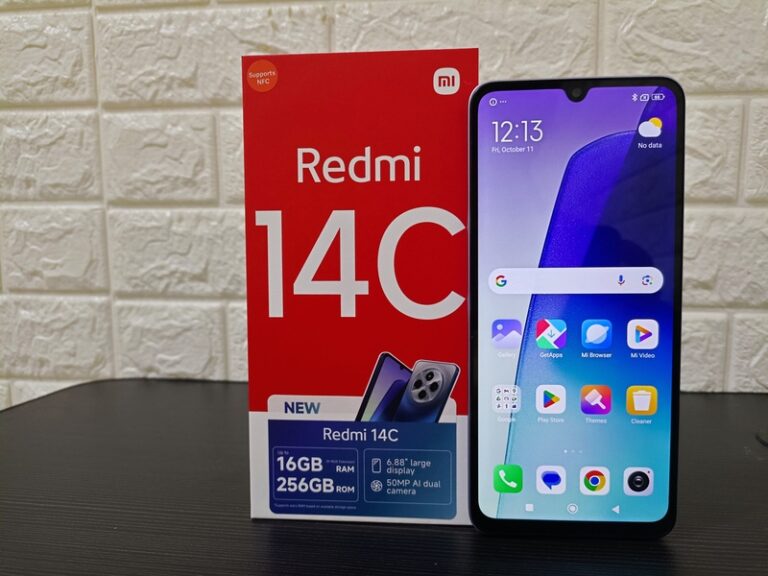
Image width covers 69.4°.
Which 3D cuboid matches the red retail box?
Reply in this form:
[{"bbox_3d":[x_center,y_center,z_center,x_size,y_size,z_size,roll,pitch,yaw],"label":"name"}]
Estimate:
[{"bbox_3d":[-0.008,0.000,0.242,0.091,0.184,0.048,0,4,5],"label":"red retail box"}]

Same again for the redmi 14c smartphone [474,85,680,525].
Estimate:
[{"bbox_3d":[0.071,0.009,0.207,0.078,0.172,0.009,0,3,4],"label":"redmi 14c smartphone"}]

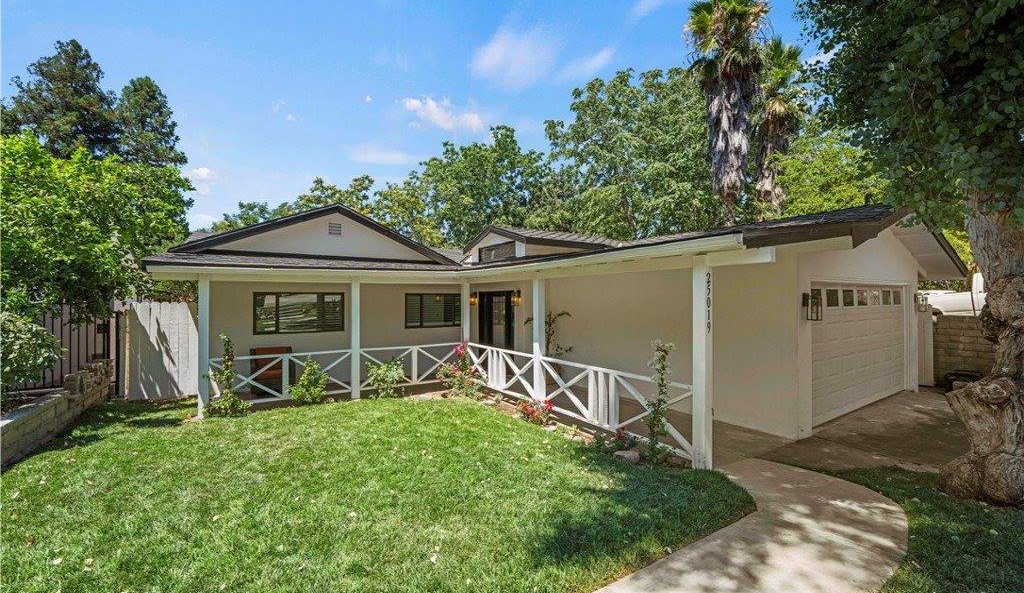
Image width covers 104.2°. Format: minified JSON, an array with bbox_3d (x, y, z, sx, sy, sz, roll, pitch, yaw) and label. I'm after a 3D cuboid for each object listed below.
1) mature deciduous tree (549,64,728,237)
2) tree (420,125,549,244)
[{"bbox_3d":[6.610,-5.230,21.500,9.720,14.370,9.420,0,0,0],"label":"mature deciduous tree"},{"bbox_3d":[-1.720,-4.210,24.000,8.220,12.310,7.980,0,0,0],"label":"tree"}]

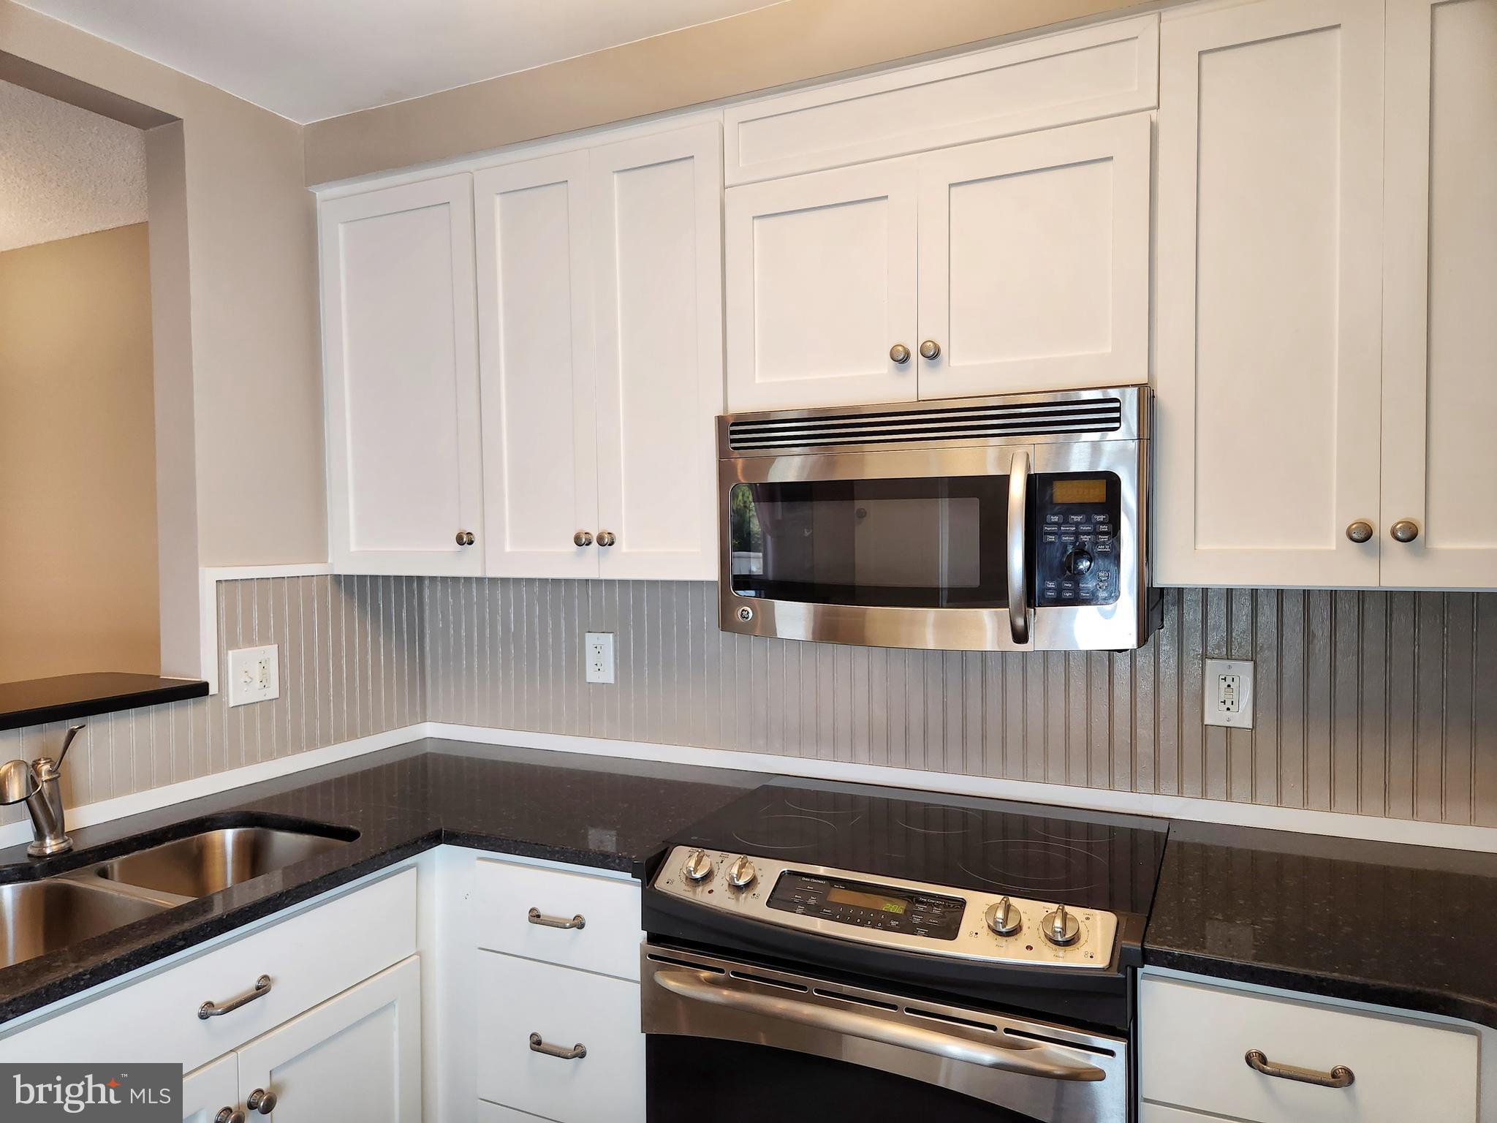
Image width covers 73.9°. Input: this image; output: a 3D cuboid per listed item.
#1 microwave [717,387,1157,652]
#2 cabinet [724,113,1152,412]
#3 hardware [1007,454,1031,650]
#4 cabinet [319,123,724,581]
[{"bbox_3d":[0.352,-0.071,1.847,0.758,0.410,0.425,0,2,26],"label":"microwave"},{"bbox_3d":[0.365,-0.500,1.881,0.754,0.423,0.322,0,2,26],"label":"cabinet"},{"bbox_3d":[0.421,-0.021,1.548,0.026,0.304,0.047,0,2,26],"label":"hardware"},{"bbox_3d":[-0.461,-0.413,2.283,1.064,0.885,0.322,0,2,26],"label":"cabinet"}]

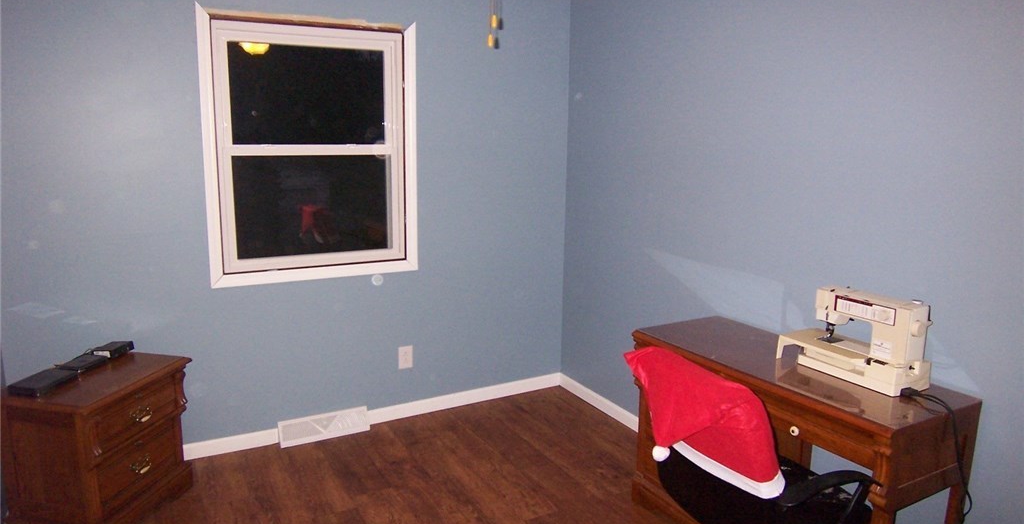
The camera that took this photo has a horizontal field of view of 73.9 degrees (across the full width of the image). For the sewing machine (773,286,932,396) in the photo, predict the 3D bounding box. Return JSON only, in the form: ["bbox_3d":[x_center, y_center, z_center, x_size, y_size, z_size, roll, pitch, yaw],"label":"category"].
[{"bbox_3d":[1.183,0.251,2.343,0.220,0.279,0.449,-5,13,-29],"label":"sewing machine"}]

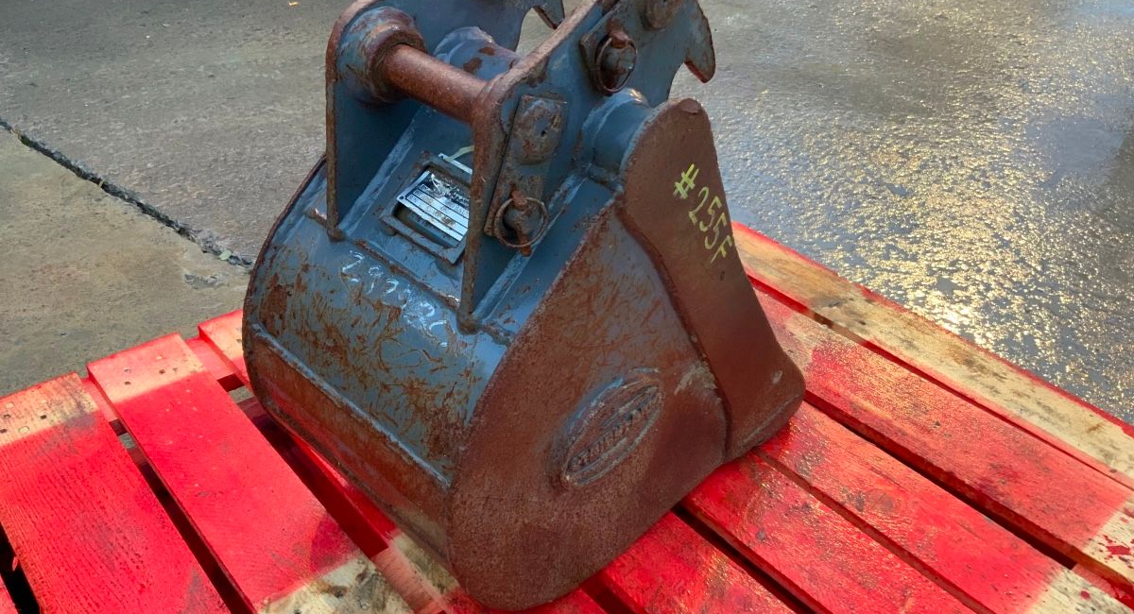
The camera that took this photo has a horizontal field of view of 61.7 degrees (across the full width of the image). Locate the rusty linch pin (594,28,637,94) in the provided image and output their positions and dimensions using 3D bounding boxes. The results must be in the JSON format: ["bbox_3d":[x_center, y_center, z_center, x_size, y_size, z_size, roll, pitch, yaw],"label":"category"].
[{"bbox_3d":[0.035,-0.173,0.669,0.023,0.047,0.041,29,42,34],"label":"rusty linch pin"}]

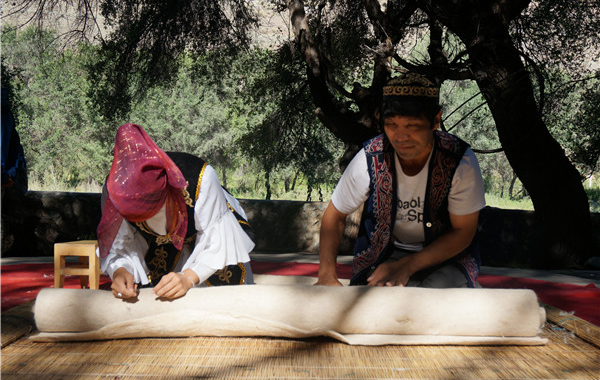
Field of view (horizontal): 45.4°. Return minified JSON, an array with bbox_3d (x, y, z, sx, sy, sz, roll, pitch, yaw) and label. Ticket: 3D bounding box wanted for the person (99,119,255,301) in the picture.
[{"bbox_3d":[-0.415,0.125,2.450,0.500,0.660,0.720,1,2,16],"label":"person"}]

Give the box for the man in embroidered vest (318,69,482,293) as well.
[{"bbox_3d":[0.345,0.020,2.500,0.580,0.840,0.680,0,2,9],"label":"man in embroidered vest"}]

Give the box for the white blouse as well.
[{"bbox_3d":[-0.395,0.110,2.320,0.480,0.400,0.400,1,2,14],"label":"white blouse"}]

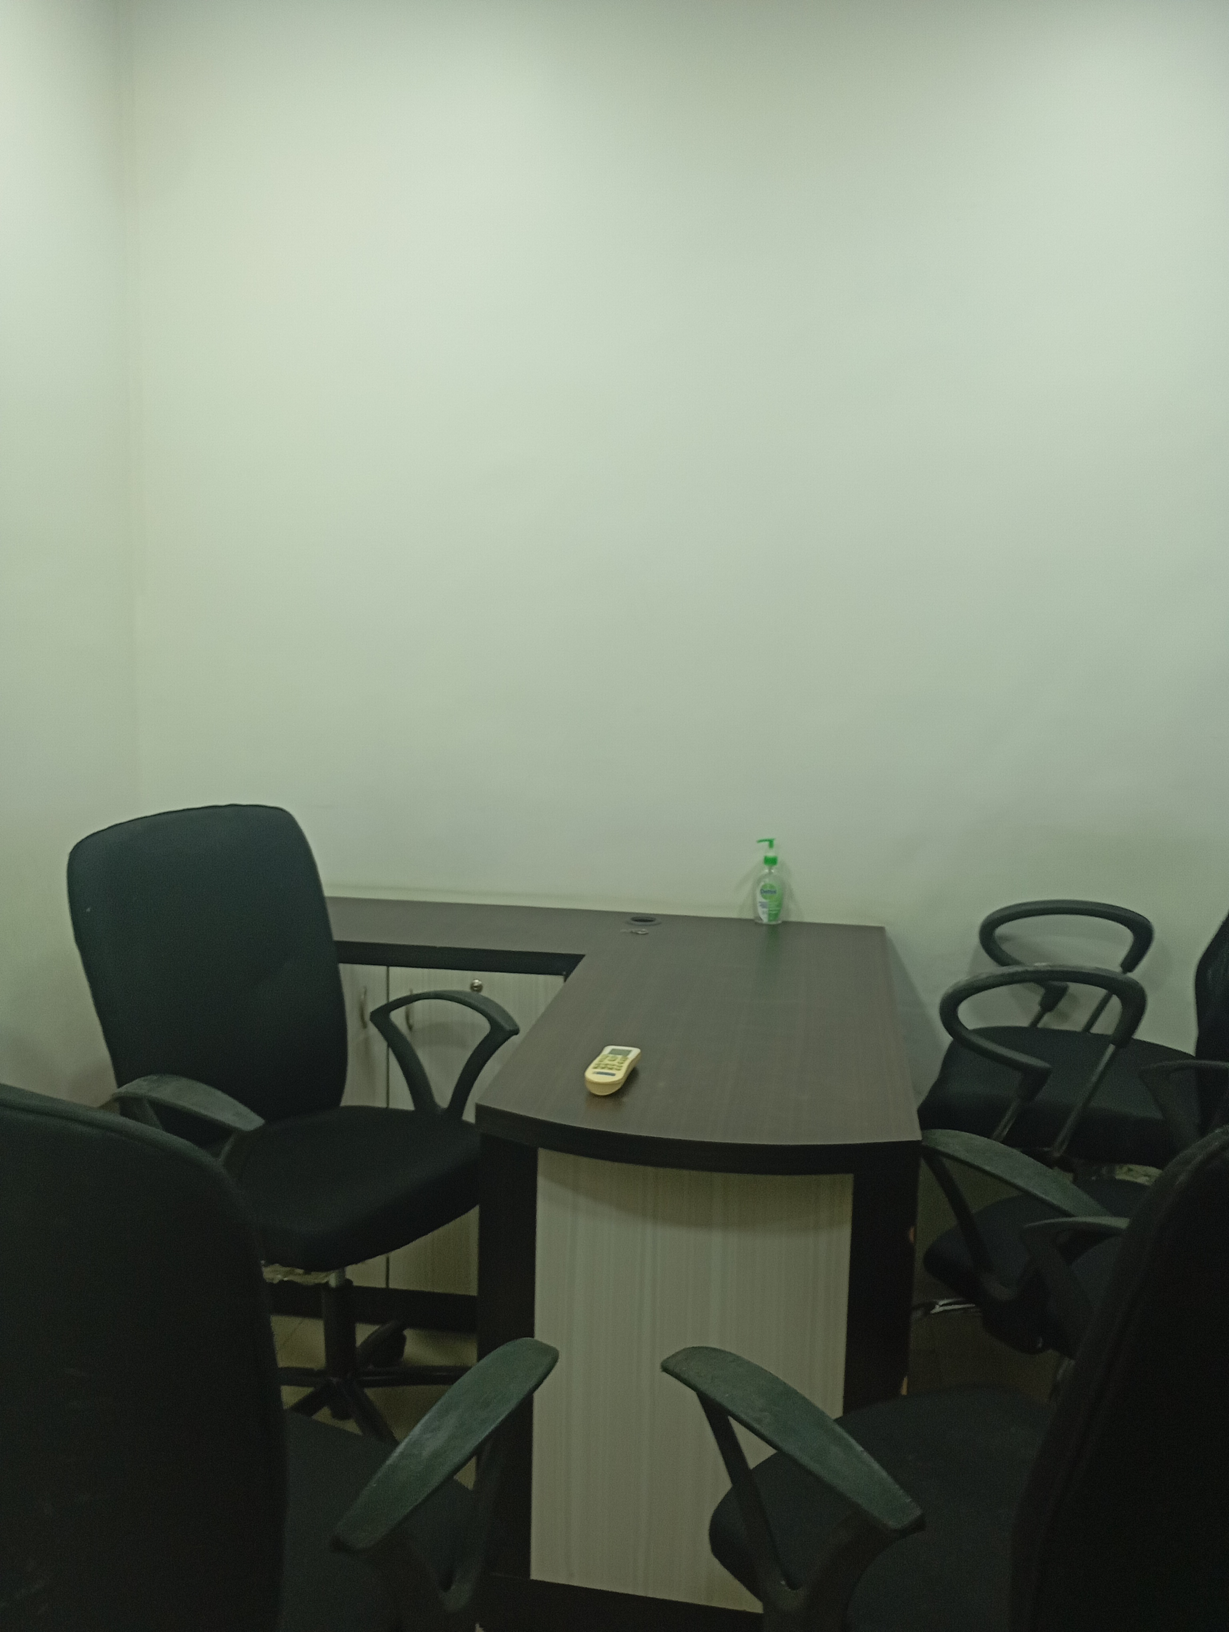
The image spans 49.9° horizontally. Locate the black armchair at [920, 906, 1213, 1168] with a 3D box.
[{"bbox_3d":[0.873,0.551,2.413,0.620,1.040,0.600,5,9,22],"label":"black armchair"}]

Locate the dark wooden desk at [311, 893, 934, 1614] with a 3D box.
[{"bbox_3d":[-0.188,0.679,2.291,1.304,0.784,1.202,3,9,9],"label":"dark wooden desk"}]

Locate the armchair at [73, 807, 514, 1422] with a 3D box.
[{"bbox_3d":[-0.497,0.552,2.223,0.650,1.045,0.610,7,10,35],"label":"armchair"}]

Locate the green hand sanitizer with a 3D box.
[{"bbox_3d":[0.321,0.140,2.713,0.062,0.176,0.042,3,9,9],"label":"green hand sanitizer"}]

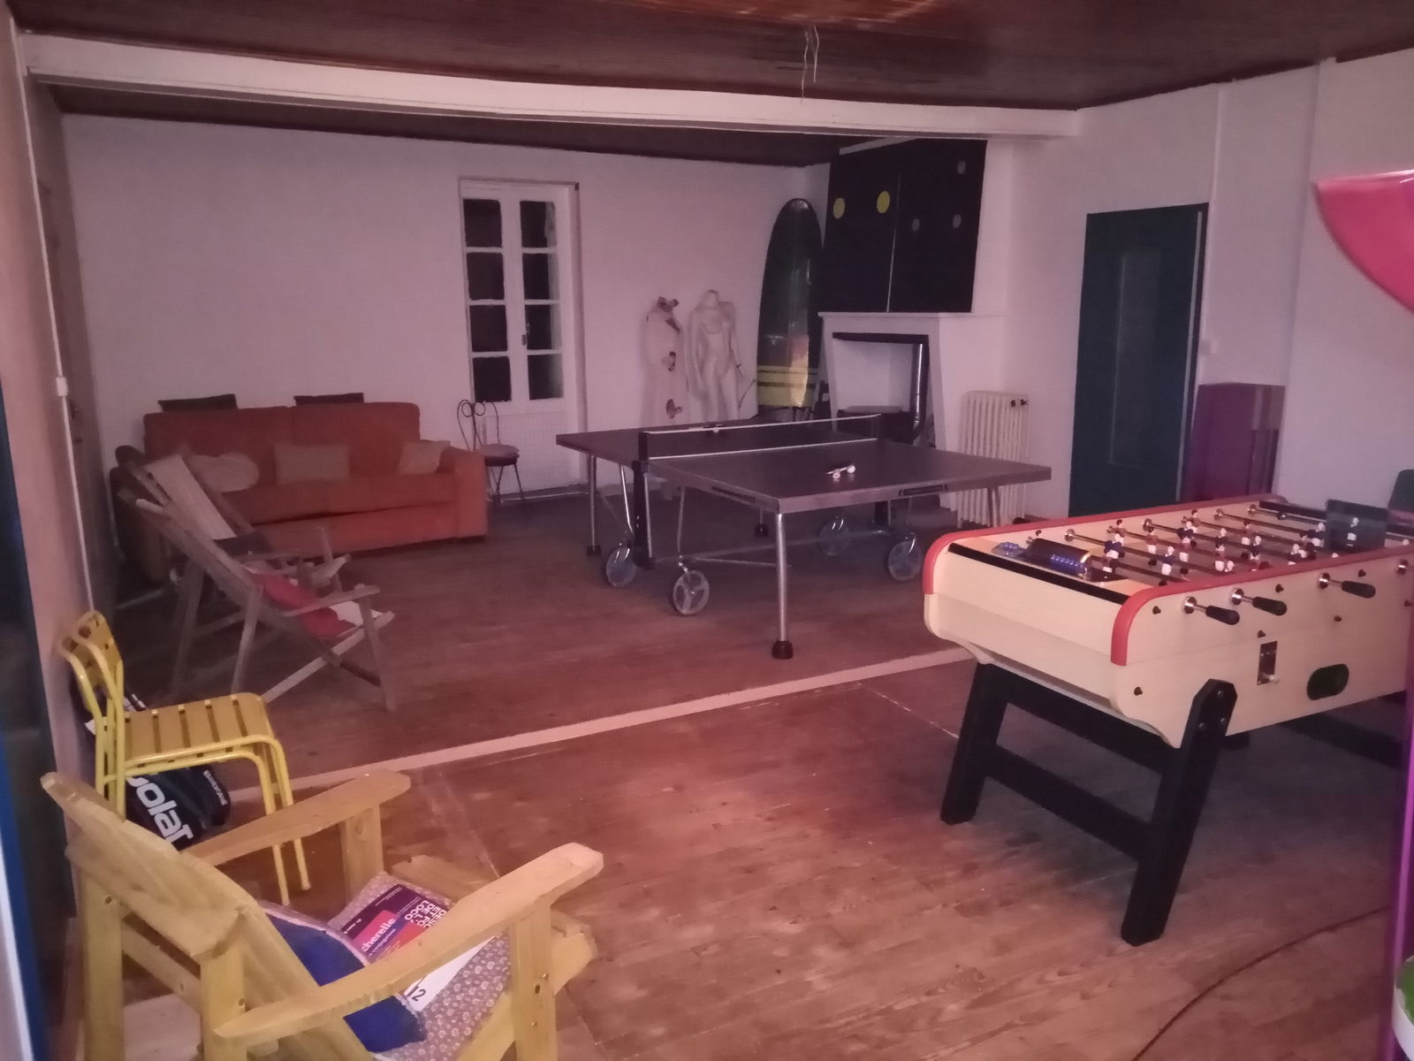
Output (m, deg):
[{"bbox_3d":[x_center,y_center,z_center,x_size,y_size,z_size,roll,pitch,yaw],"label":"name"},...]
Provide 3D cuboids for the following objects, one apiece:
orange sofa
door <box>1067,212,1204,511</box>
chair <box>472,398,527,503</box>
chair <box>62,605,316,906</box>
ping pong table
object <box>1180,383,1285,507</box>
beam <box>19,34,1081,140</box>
[{"bbox_3d":[-2.657,-0.322,7.075,2.090,0.880,0.950,-7,14,-27],"label":"orange sofa"},{"bbox_3d":[2.697,-0.942,6.723,0.080,2.090,0.850,-8,14,-30],"label":"door"},{"bbox_3d":[-1.699,-0.643,8.548,0.440,0.870,0.400,9,16,39],"label":"chair"},{"bbox_3d":[-1.404,0.595,2.852,0.490,0.810,0.420,-7,14,-27],"label":"chair"},{"bbox_3d":[0.350,-0.153,6.015,1.600,0.900,2.740,-7,13,-27],"label":"ping pong table"},{"bbox_3d":[2.956,-0.294,6.111,0.240,1.070,0.460,-8,14,-30],"label":"object"},{"bbox_3d":[-0.307,-2.341,5.811,5.810,0.190,0.240,-6,13,-23],"label":"beam"}]

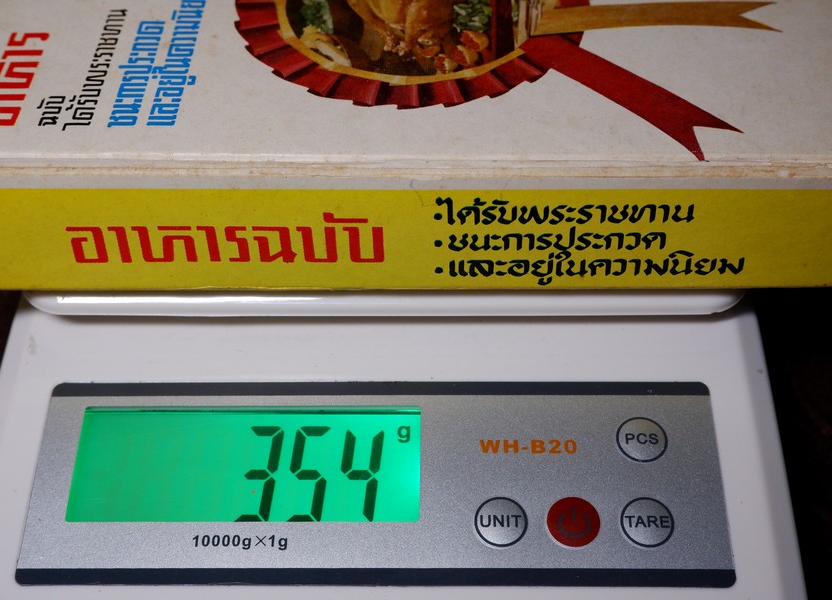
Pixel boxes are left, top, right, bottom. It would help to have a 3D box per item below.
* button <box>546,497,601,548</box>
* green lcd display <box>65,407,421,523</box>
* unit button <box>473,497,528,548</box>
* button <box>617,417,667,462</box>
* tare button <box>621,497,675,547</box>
[{"bbox_3d":[0.030,0.042,0.222,0.010,0.002,0.010,0,57,1],"label":"button"},{"bbox_3d":[-0.033,0.032,0.231,0.068,0.003,0.025,0,57,1],"label":"green lcd display"},{"bbox_3d":[0.016,0.042,0.223,0.010,0.002,0.010,0,57,1],"label":"unit button"},{"bbox_3d":[0.045,0.027,0.232,0.010,0.002,0.010,0,57,1],"label":"button"},{"bbox_3d":[0.044,0.042,0.222,0.010,0.002,0.010,0,57,1],"label":"tare button"}]

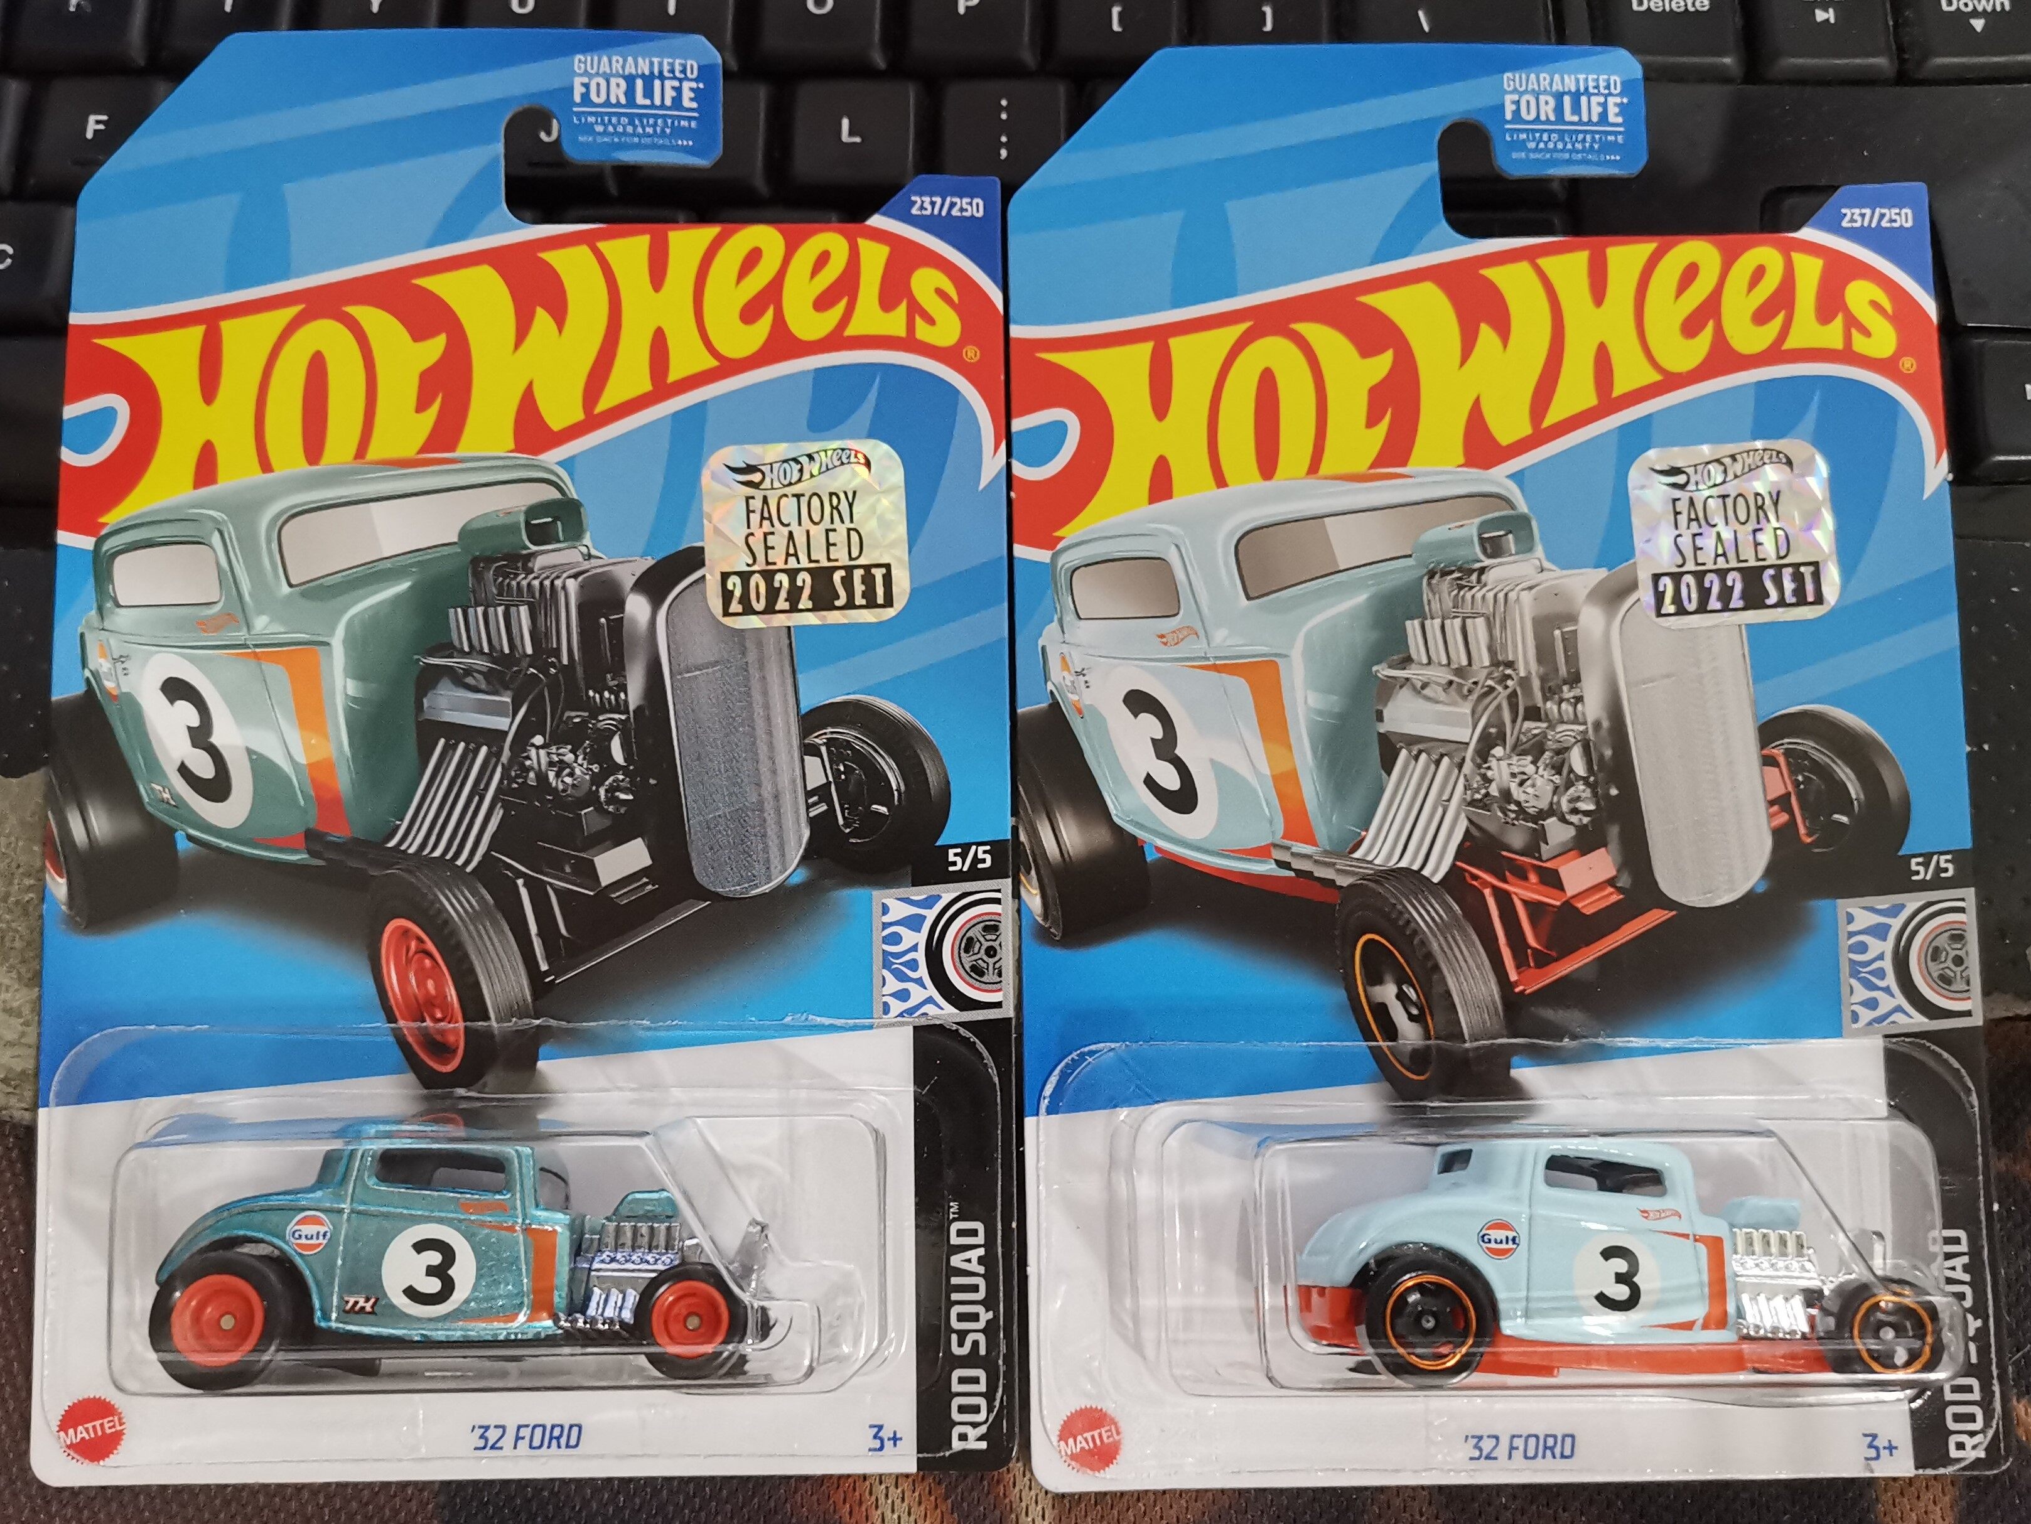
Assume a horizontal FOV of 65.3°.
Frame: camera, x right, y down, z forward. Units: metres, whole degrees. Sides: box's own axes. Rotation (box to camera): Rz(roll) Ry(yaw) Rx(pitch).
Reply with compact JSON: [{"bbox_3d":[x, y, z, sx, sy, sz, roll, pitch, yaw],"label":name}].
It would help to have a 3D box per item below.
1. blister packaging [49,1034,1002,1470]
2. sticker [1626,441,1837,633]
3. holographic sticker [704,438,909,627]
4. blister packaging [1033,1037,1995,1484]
[{"bbox_3d":[-0.054,0.052,0.159,0.106,0.033,0.047,-1,85,-1],"label":"blister packaging"},{"bbox_3d":[0.083,-0.026,0.183,0.023,0.001,0.021,-3,85,-1],"label":"sticker"},{"bbox_3d":[-0.024,-0.026,0.182,0.023,0.001,0.021,-3,85,-1],"label":"holographic sticker"},{"bbox_3d":[0.056,0.054,0.160,0.106,0.033,0.048,0,85,0],"label":"blister packaging"}]

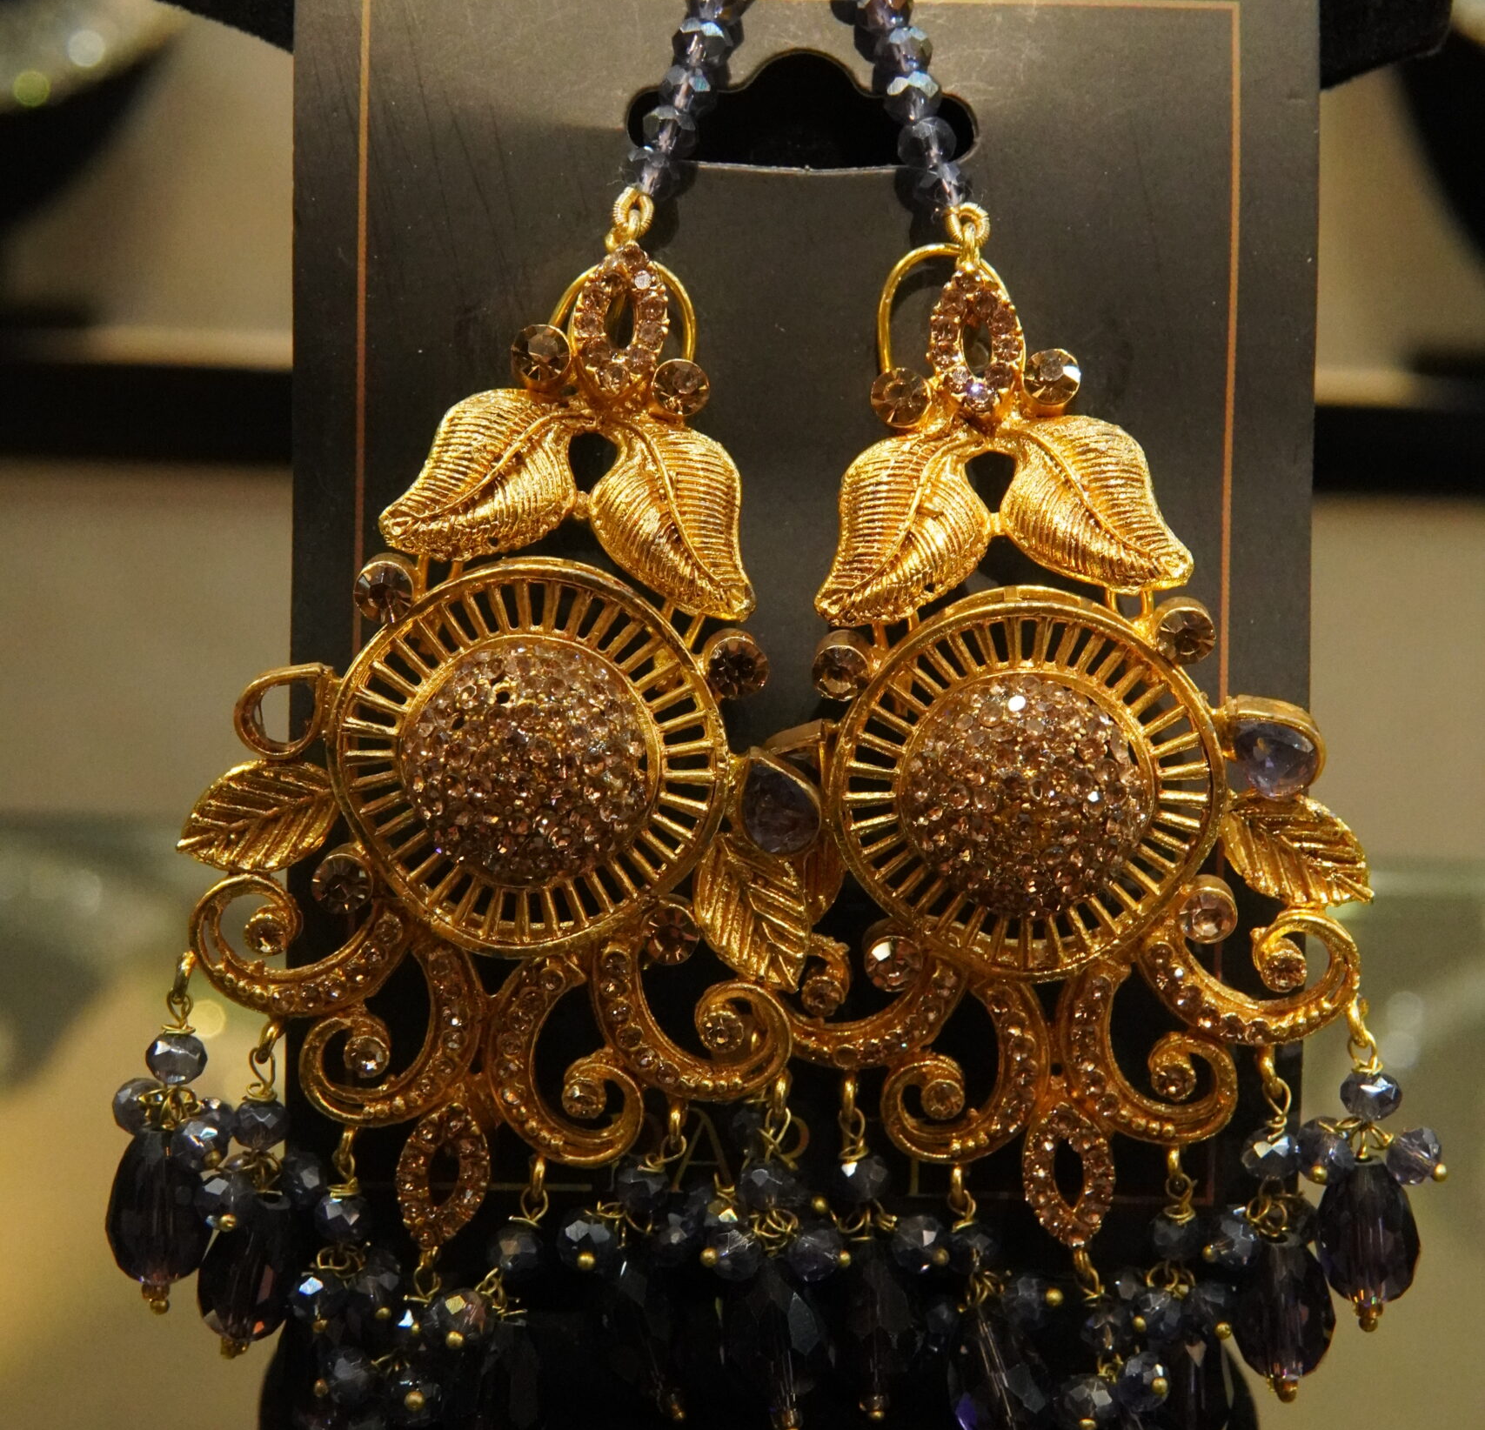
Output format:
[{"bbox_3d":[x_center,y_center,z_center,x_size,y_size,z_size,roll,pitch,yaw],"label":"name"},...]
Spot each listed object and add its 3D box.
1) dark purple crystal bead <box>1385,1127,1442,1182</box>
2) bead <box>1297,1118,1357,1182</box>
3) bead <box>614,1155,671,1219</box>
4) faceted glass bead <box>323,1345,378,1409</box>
[{"bbox_3d":[0.056,0.037,0.233,0.004,0.005,0.005,36,9,18],"label":"dark purple crystal bead"},{"bbox_3d":[0.054,0.040,0.256,0.005,0.005,0.005,22,56,0],"label":"bead"},{"bbox_3d":[-0.009,0.044,0.257,0.005,0.005,0.005,6,6,0],"label":"bead"},{"bbox_3d":[-0.033,0.055,0.233,0.004,0.005,0.005,-27,12,-24],"label":"faceted glass bead"}]

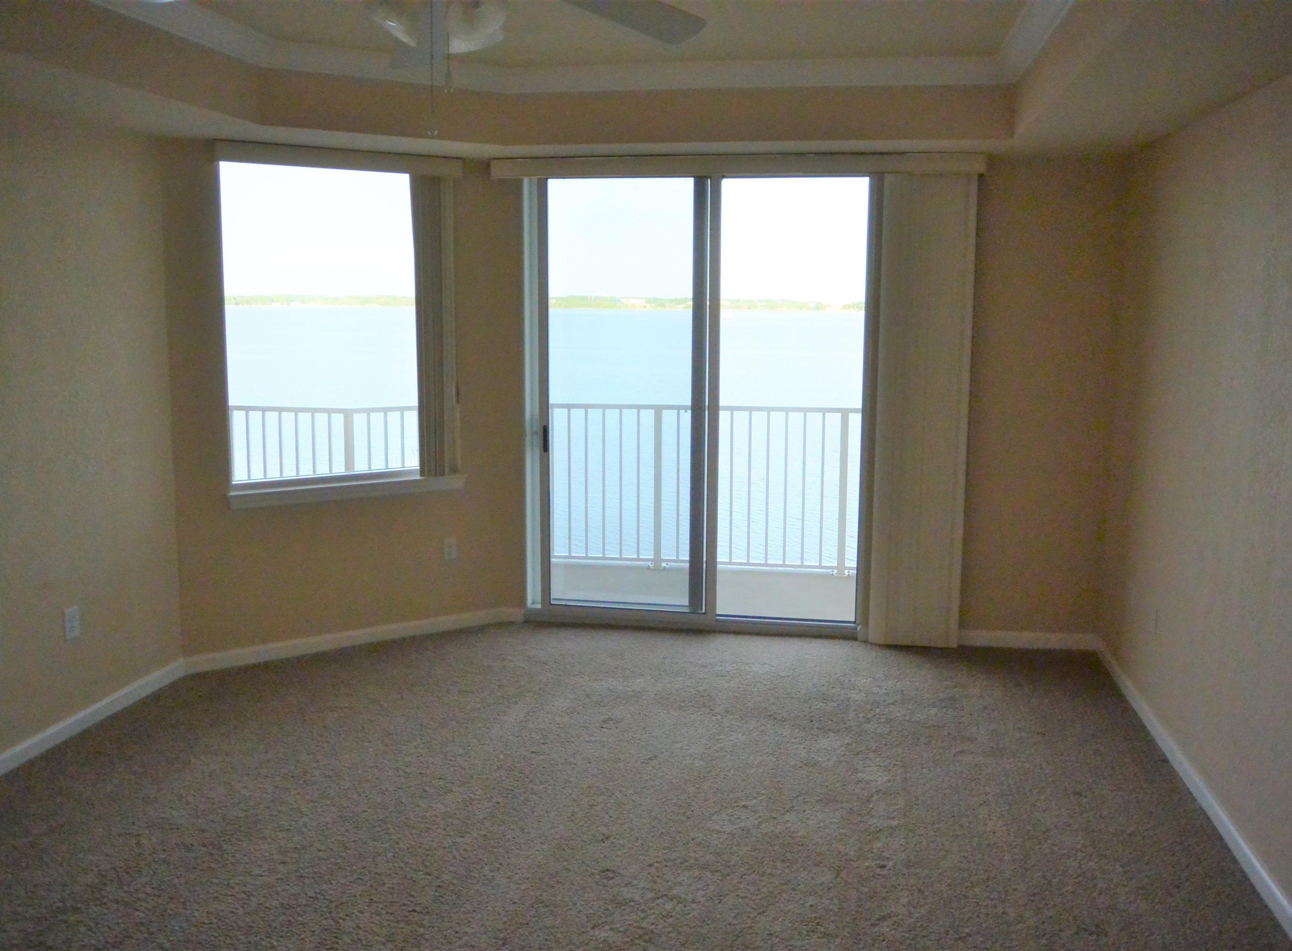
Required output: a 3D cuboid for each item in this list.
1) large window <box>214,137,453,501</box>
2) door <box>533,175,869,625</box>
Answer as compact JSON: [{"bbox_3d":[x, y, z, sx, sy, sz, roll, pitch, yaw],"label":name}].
[{"bbox_3d":[-1.462,-0.708,5.396,1.139,1.610,0.100,-5,10,-31],"label":"large window"},{"bbox_3d":[0.281,-0.364,5.816,1.816,2.370,0.120,2,9,9],"label":"door"}]

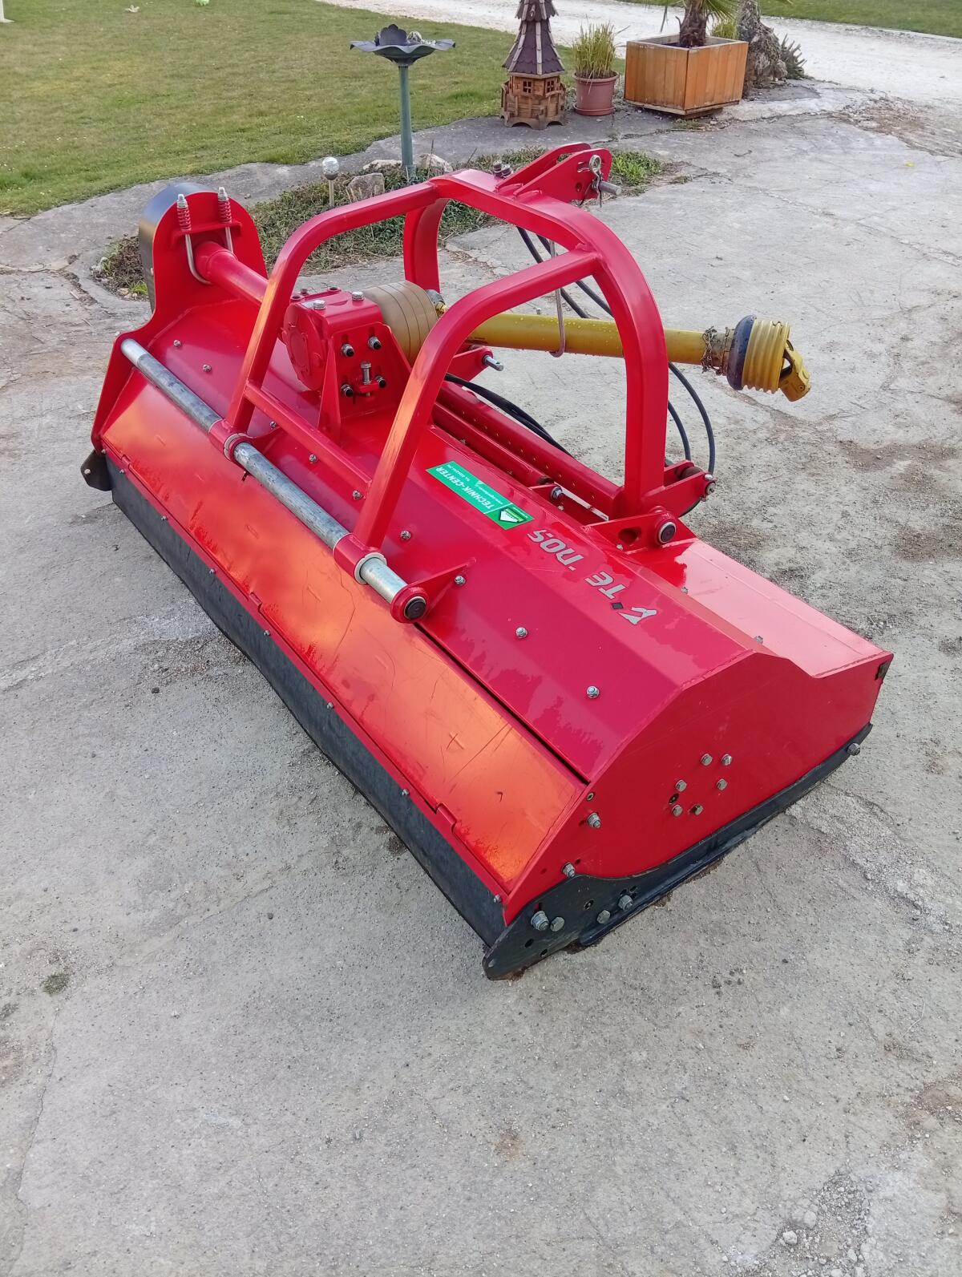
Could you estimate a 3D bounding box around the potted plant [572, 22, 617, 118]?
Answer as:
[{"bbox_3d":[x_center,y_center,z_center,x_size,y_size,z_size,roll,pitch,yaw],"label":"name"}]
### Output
[{"bbox_3d":[0.800,-4.005,7.035,0.320,0.530,0.320,-1,38,0],"label":"potted plant"}]

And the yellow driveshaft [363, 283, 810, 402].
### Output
[{"bbox_3d":[0.235,-0.691,2.287,0.980,0.200,0.200,3,39,5],"label":"yellow driveshaft"}]

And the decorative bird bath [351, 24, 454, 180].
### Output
[{"bbox_3d":[-0.419,-2.993,5.627,0.560,0.740,0.560,-1,38,0],"label":"decorative bird bath"}]

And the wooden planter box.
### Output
[{"bbox_3d":[1.501,-4.131,7.276,0.604,0.403,0.604,-26,45,-28],"label":"wooden planter box"}]

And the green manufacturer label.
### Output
[{"bbox_3d":[-0.005,-0.291,2.014,0.070,0.004,0.287,-24,44,-26],"label":"green manufacturer label"}]

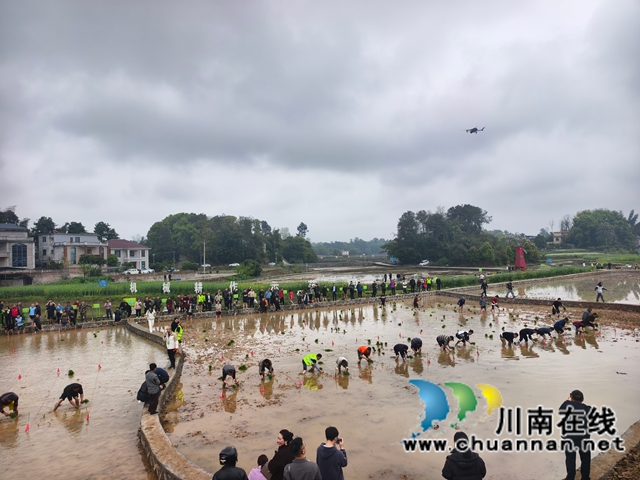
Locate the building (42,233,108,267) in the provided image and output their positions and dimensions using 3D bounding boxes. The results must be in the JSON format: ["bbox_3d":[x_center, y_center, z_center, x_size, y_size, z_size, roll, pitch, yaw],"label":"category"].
[{"bbox_3d":[-61.630,2.810,107.000,10.690,8.860,11.760,-1,-1,35],"label":"building"}]

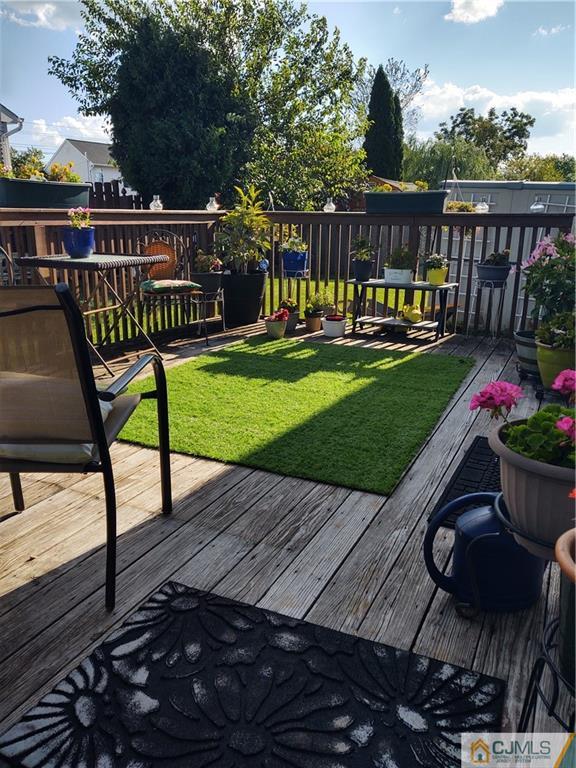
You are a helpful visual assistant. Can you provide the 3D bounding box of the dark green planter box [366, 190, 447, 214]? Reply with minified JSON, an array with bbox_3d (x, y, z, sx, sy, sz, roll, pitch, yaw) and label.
[{"bbox_3d":[1.072,-1.644,5.434,0.740,0.200,0.210,8,17,24],"label":"dark green planter box"}]

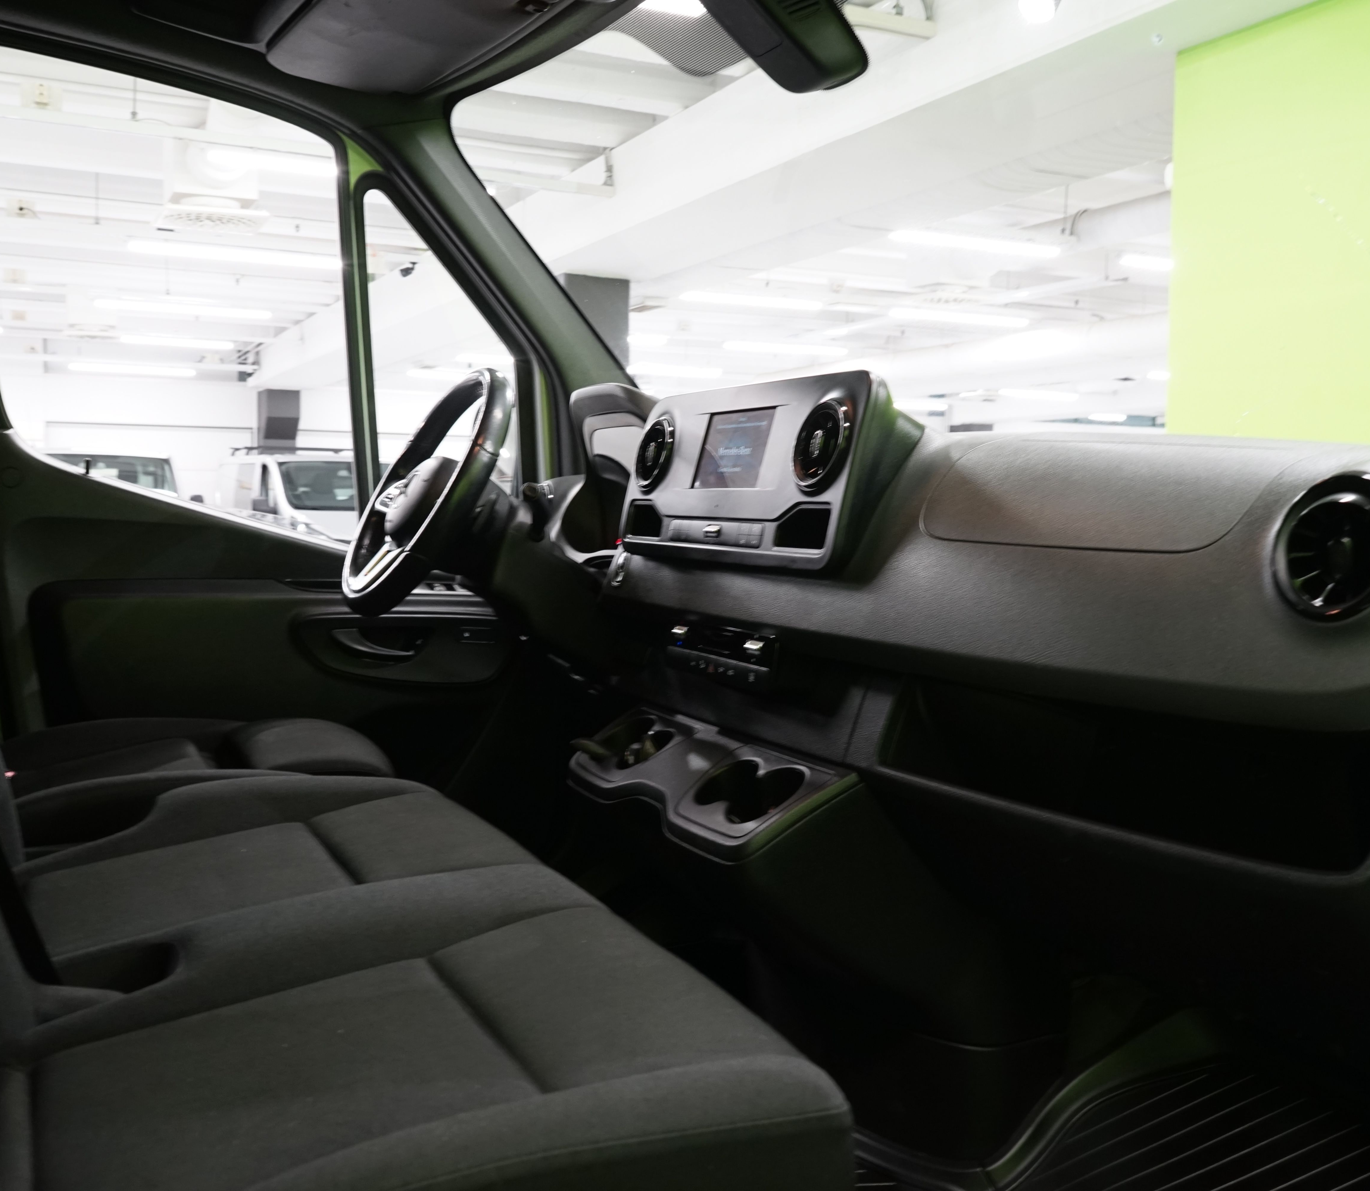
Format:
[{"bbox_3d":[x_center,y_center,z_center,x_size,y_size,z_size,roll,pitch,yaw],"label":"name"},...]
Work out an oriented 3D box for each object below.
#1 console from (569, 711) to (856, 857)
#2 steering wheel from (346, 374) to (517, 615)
[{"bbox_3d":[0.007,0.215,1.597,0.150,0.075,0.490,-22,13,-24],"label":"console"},{"bbox_3d":[-0.348,-0.138,1.936,0.090,0.385,0.385,32,-11,-25],"label":"steering wheel"}]

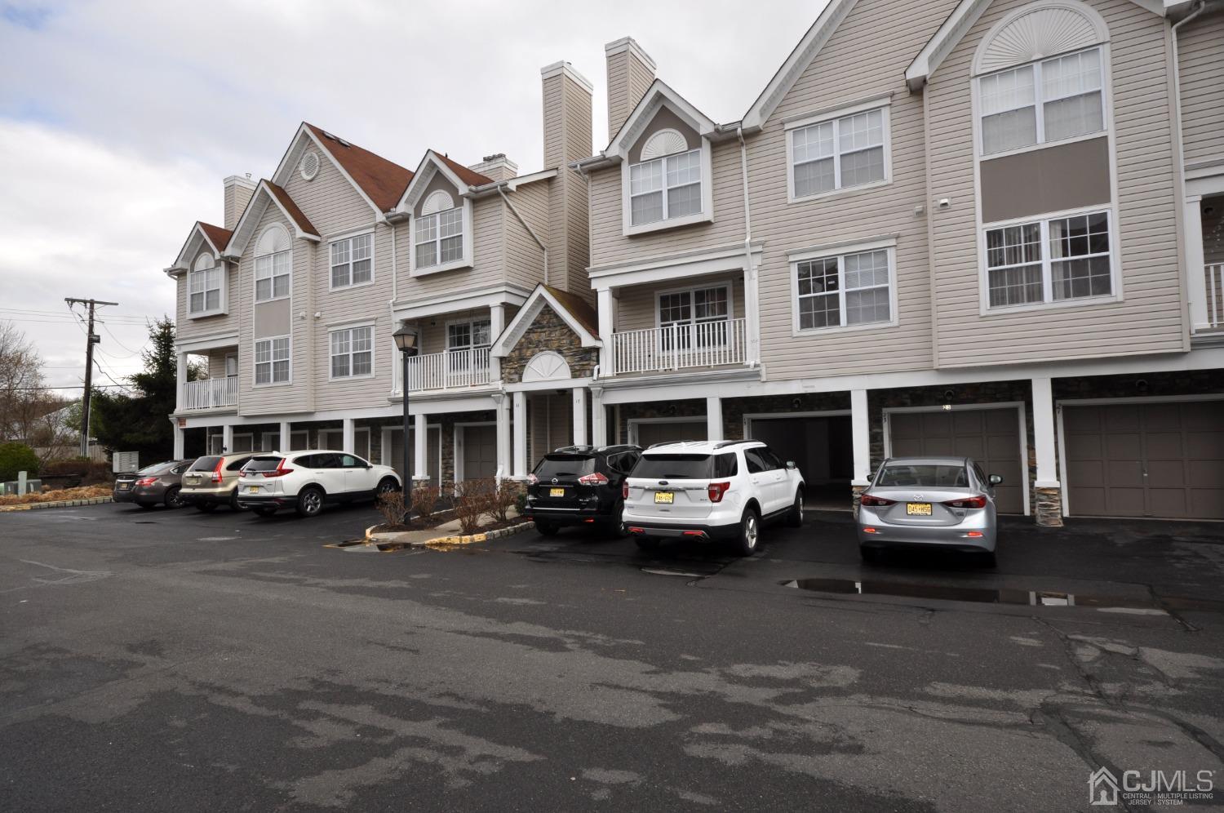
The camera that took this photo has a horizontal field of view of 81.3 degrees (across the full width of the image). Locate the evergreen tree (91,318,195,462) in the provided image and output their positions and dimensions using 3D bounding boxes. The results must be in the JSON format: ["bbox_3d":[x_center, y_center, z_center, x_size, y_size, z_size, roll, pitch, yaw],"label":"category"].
[{"bbox_3d":[-23.284,-0.344,35.456,4.500,8.160,4.500,-3,-4,31],"label":"evergreen tree"}]

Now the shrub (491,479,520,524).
[{"bbox_3d":[-2.414,2.077,16.045,0.680,1.000,0.680,-2,-3,0],"label":"shrub"}]

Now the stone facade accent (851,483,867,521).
[{"bbox_3d":[5.264,1.983,14.808,0.420,0.700,0.420,-3,-3,31],"label":"stone facade accent"}]

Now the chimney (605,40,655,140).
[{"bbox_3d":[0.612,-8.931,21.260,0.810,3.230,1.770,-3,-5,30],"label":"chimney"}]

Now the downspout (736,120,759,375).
[{"bbox_3d":[2.998,-3.585,15.971,0.180,5.450,0.250,-3,-3,31],"label":"downspout"}]

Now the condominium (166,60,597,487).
[{"bbox_3d":[-6.908,-3.364,28.878,17.600,13.150,13.000,-3,-3,31],"label":"condominium"}]

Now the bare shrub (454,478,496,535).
[{"bbox_3d":[-2.822,2.026,14.636,0.830,1.100,0.830,-2,-3,0],"label":"bare shrub"}]

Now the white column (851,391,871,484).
[{"bbox_3d":[5.093,0.638,14.483,0.340,1.930,0.310,-3,-4,31],"label":"white column"}]

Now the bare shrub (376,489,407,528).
[{"bbox_3d":[-4.750,2.141,15.360,0.680,0.820,0.680,-3,-4,31],"label":"bare shrub"}]

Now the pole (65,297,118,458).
[{"bbox_3d":[-27.861,-0.918,37.738,2.400,9.750,0.350,1,-4,-36],"label":"pole"}]

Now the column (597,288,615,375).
[{"bbox_3d":[-0.139,-1.839,17.730,0.320,2.150,0.280,-3,-4,31],"label":"column"}]

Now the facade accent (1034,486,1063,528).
[{"bbox_3d":[7.842,1.776,12.794,0.400,0.710,0.360,-3,-4,31],"label":"facade accent"}]

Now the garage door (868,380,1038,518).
[{"bbox_3d":[7.084,1.070,14.776,2.780,2.300,0.180,-3,-4,31],"label":"garage door"}]

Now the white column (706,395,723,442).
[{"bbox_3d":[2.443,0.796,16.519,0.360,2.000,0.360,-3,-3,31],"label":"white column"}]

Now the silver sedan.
[{"bbox_3d":[5.028,1.493,11.256,1.830,1.450,4.580,-3,-3,28],"label":"silver sedan"}]

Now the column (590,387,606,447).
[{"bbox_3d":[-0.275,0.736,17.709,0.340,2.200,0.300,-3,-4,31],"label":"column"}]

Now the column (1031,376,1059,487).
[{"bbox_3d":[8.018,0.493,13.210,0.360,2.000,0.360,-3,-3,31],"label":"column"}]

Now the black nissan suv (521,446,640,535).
[{"bbox_3d":[0.129,1.683,15.265,1.850,1.720,4.640,-3,-3,31],"label":"black nissan suv"}]

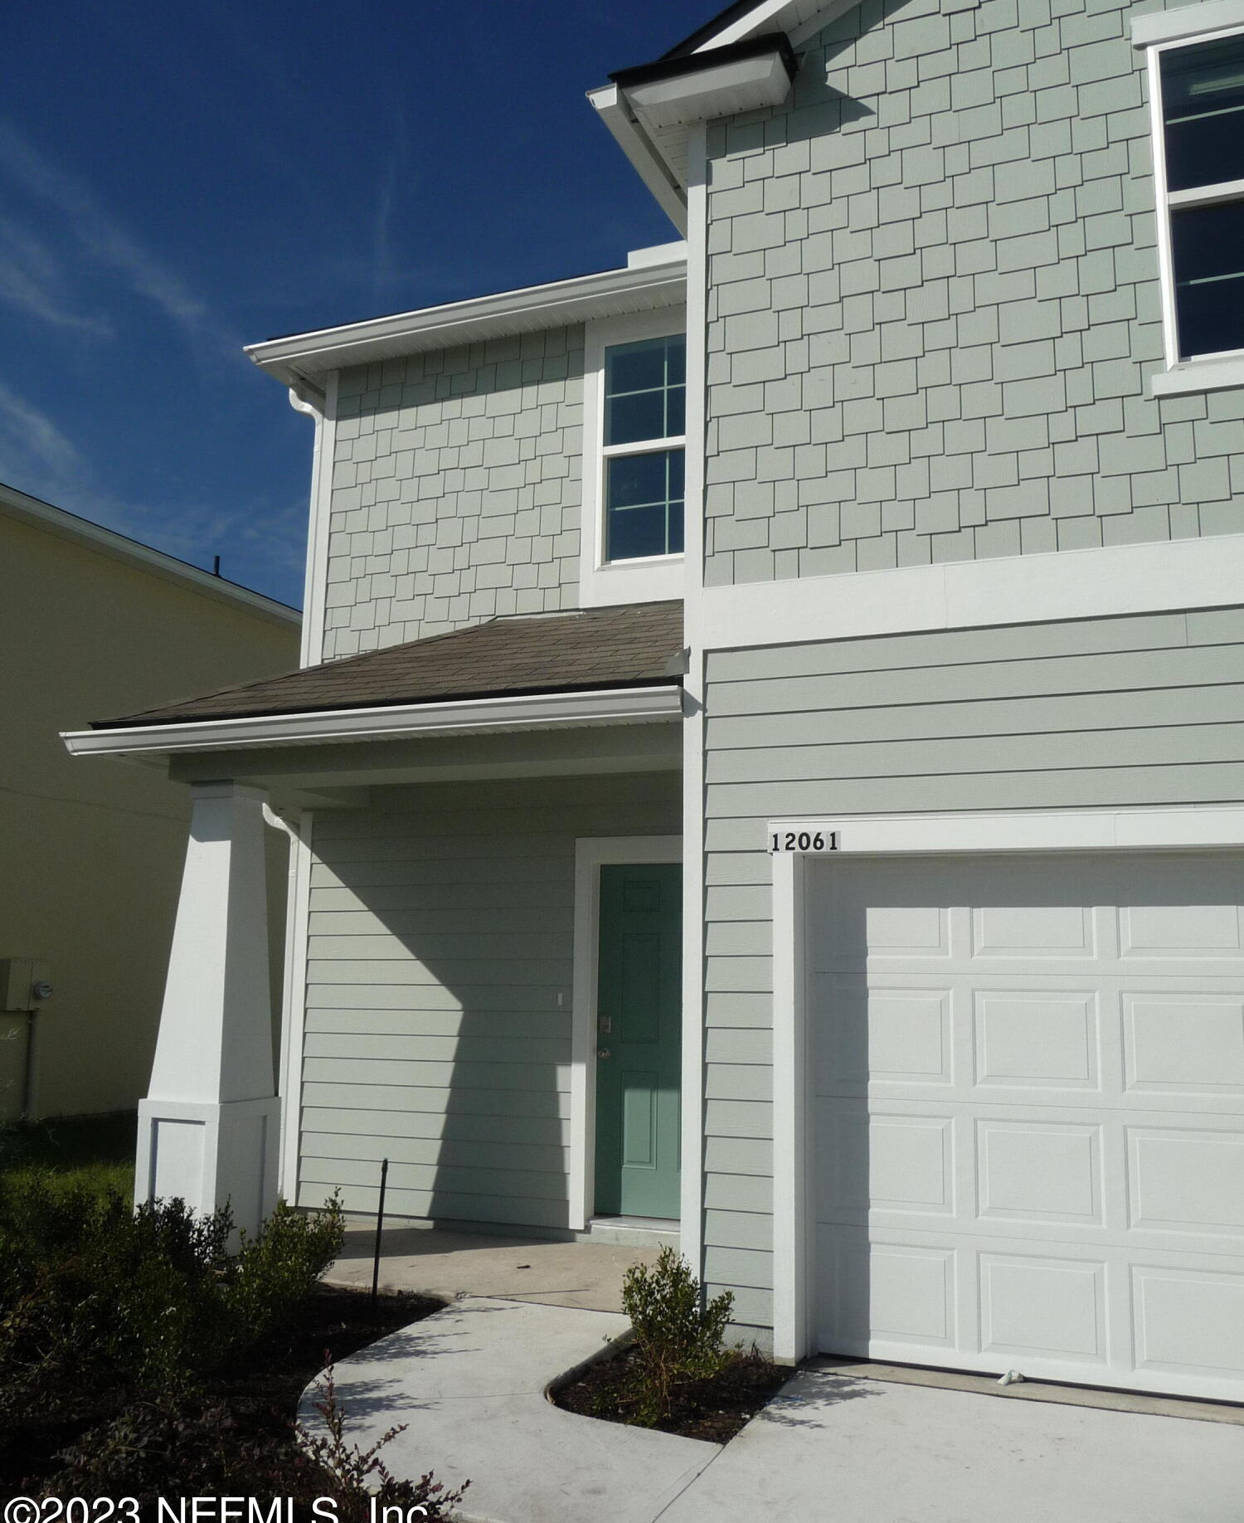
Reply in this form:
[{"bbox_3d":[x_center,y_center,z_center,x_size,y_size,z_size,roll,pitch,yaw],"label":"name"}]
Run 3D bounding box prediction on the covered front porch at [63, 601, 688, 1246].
[{"bbox_3d":[-1.130,0.818,7.491,3.670,3.810,1.750,-3,-10,22],"label":"covered front porch"}]

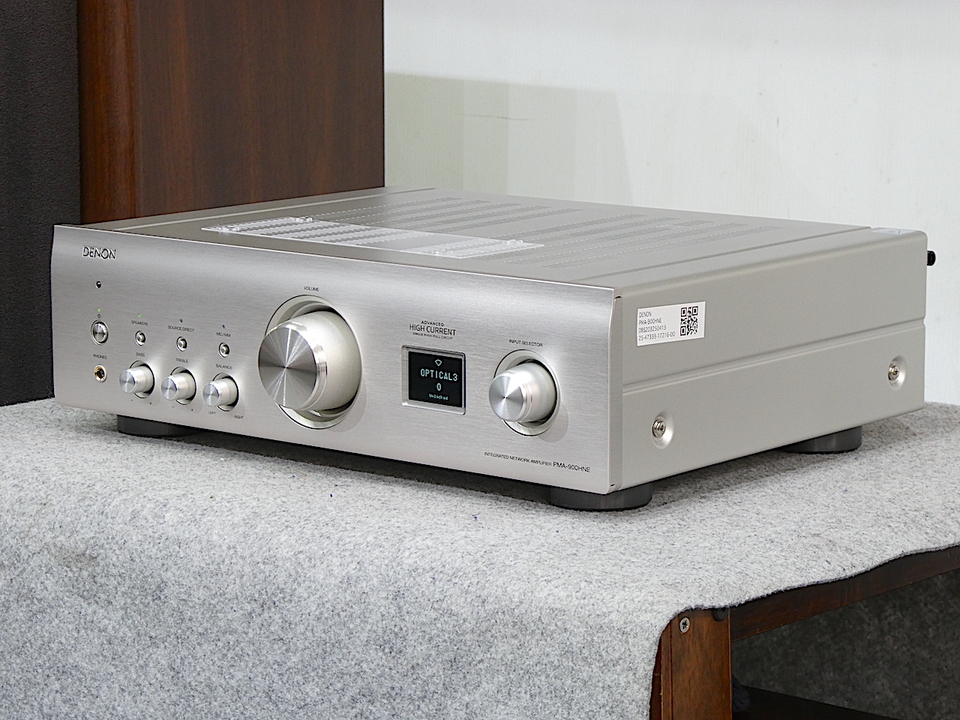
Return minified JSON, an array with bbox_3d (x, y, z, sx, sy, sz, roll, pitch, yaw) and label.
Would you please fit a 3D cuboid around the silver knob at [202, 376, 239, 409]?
[{"bbox_3d":[-0.153,0.020,1.724,0.016,0.016,0.013,8,12,39],"label":"silver knob"}]

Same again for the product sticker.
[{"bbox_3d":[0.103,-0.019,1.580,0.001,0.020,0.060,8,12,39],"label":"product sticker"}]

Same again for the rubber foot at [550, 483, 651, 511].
[{"bbox_3d":[0.067,0.069,1.618,0.056,0.020,0.056,0,10,0],"label":"rubber foot"}]

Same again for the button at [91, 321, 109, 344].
[{"bbox_3d":[-0.231,-0.017,1.792,0.014,0.014,0.005,8,12,39],"label":"button"}]

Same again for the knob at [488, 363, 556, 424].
[{"bbox_3d":[0.021,0.019,1.574,0.032,0.032,0.021,8,12,39],"label":"knob"}]

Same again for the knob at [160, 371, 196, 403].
[{"bbox_3d":[-0.180,0.016,1.747,0.017,0.017,0.013,8,12,39],"label":"knob"}]

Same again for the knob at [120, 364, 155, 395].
[{"bbox_3d":[-0.207,0.013,1.769,0.017,0.017,0.013,8,12,39],"label":"knob"}]

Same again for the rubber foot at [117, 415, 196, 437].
[{"bbox_3d":[-0.198,0.033,1.838,0.056,0.020,0.056,0,10,0],"label":"rubber foot"}]

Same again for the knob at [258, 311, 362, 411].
[{"bbox_3d":[-0.099,0.002,1.676,0.058,0.058,0.030,8,12,39],"label":"knob"}]

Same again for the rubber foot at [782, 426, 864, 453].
[{"bbox_3d":[0.202,0.042,1.776,0.056,0.020,0.056,0,10,0],"label":"rubber foot"}]

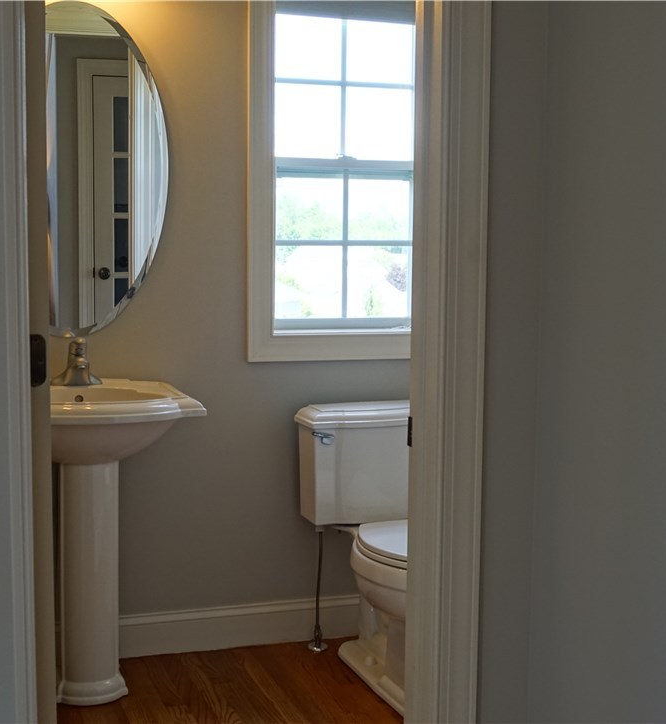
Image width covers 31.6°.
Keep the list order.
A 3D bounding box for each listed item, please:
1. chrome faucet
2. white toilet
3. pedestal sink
[{"bbox_3d":[-0.721,0.006,3.348,0.145,0.138,0.165,-1,6,-18],"label":"chrome faucet"},{"bbox_3d":[0.223,0.548,3.449,0.487,0.765,0.745,-1,6,-18],"label":"white toilet"},{"bbox_3d":[-0.683,0.509,3.277,0.595,0.862,0.520,-1,6,-18],"label":"pedestal sink"}]

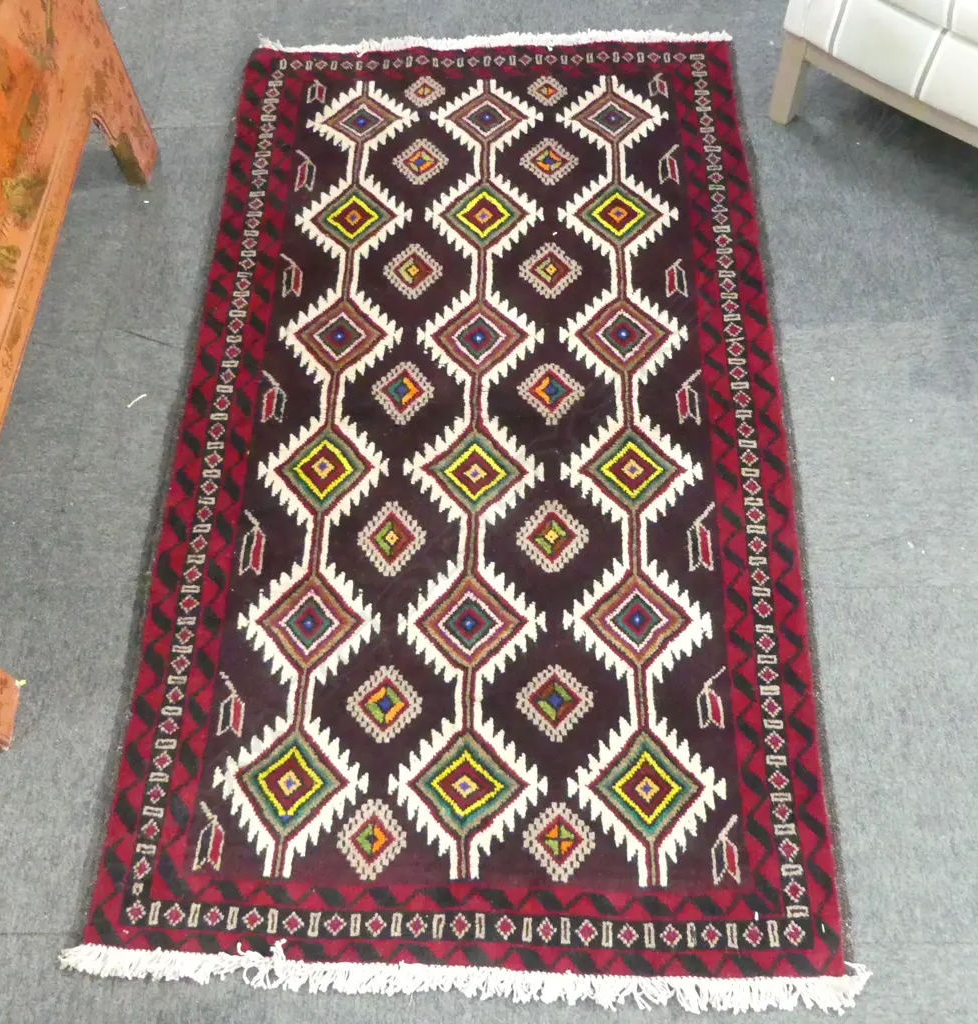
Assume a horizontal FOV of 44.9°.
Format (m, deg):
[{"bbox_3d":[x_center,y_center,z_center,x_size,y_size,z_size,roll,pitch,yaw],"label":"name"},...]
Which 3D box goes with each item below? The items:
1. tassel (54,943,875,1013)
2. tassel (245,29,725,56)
[{"bbox_3d":[-0.038,0.581,1.482,1.020,0.020,0.069,1,60,2],"label":"tassel"},{"bbox_3d":[0.011,-0.948,2.384,0.955,0.018,0.060,-1,59,1],"label":"tassel"}]

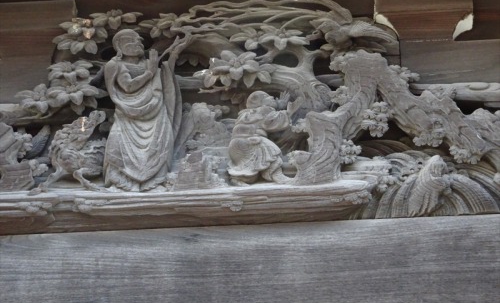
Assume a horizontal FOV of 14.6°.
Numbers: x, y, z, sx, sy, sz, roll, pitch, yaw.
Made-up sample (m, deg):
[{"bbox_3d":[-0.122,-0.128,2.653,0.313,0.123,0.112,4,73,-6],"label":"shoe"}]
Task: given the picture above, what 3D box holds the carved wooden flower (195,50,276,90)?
[{"bbox_3d":[-0.036,-0.206,4.900,0.190,0.090,0.075,-2,-29,4],"label":"carved wooden flower"}]

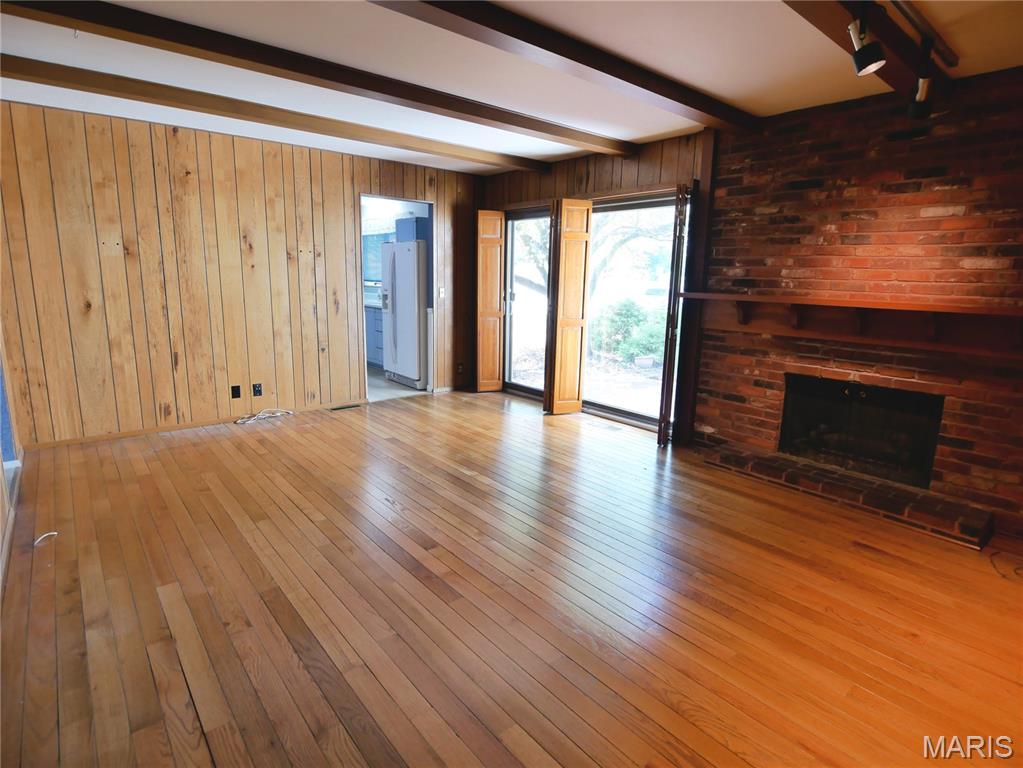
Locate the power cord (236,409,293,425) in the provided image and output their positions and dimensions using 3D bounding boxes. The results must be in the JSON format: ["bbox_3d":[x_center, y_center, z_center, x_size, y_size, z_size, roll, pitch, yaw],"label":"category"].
[{"bbox_3d":[-2.256,0.288,4.877,0.530,0.050,0.160,-8,14,-40],"label":"power cord"}]

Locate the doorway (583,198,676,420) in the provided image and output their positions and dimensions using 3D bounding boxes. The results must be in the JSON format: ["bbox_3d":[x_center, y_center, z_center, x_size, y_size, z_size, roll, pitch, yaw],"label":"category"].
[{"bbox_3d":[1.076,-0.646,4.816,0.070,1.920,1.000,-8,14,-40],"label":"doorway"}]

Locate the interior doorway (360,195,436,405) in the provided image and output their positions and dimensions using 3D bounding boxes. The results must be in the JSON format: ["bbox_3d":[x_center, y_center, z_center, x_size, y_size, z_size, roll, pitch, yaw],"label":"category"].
[{"bbox_3d":[-1.193,-0.881,5.677,0.820,2.070,0.130,-8,14,-40],"label":"interior doorway"}]

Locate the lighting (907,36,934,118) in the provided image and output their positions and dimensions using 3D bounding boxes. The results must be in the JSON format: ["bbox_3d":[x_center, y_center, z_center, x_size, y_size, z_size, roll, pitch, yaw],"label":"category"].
[{"bbox_3d":[1.865,-1.387,2.420,0.100,0.310,0.095,-3,12,-22],"label":"lighting"}]

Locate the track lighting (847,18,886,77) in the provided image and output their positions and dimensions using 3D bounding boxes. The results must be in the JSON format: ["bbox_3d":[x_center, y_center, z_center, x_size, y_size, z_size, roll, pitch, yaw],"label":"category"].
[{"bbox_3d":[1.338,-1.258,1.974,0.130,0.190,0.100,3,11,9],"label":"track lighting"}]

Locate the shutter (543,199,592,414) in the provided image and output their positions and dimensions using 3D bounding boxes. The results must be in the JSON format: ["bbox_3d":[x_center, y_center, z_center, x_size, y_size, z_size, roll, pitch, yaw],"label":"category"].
[{"bbox_3d":[0.545,-0.722,5.142,0.320,2.010,0.130,-5,13,-29],"label":"shutter"}]

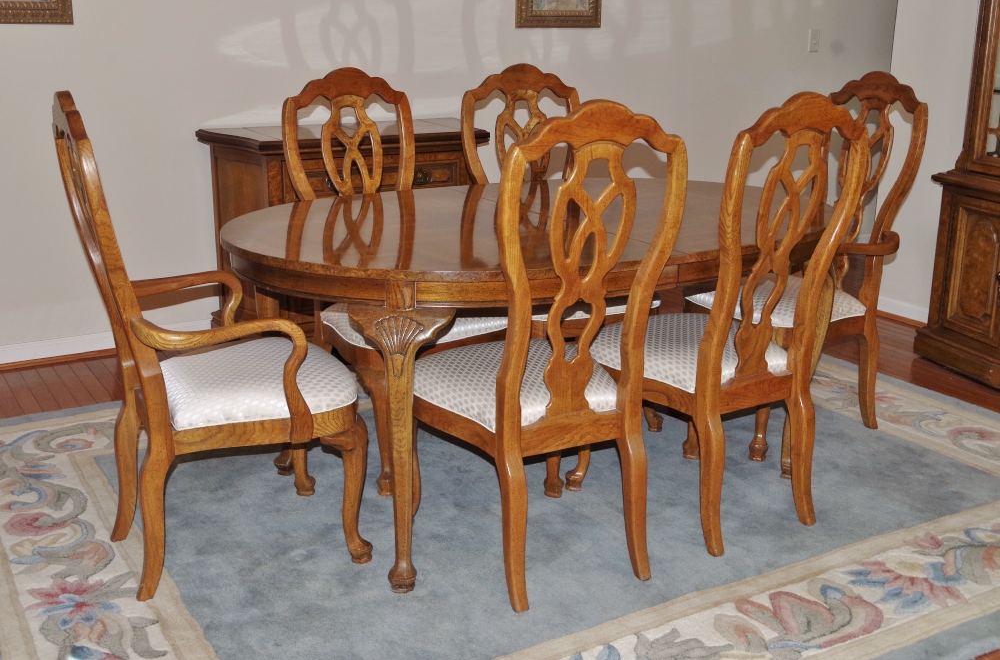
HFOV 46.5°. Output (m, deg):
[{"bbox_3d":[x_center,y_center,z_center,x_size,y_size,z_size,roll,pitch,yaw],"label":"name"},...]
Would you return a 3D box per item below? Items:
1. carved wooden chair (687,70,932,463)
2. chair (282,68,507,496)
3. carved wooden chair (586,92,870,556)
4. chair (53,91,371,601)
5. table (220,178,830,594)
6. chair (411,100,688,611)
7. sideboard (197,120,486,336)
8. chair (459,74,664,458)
[{"bbox_3d":[0.914,-0.234,3.606,0.614,1.108,0.554,-8,18,-27],"label":"carved wooden chair"},{"bbox_3d":[-0.290,-0.178,3.360,0.499,1.109,0.592,-10,19,-34],"label":"chair"},{"bbox_3d":[0.539,-0.064,2.981,0.499,1.109,0.592,-9,18,-32],"label":"carved wooden chair"},{"bbox_3d":[-0.664,0.001,2.705,0.614,1.108,0.554,-8,17,-27],"label":"chair"},{"bbox_3d":[0.118,0.057,3.198,1.726,0.752,1.129,-8,18,-29],"label":"table"},{"bbox_3d":[0.079,0.006,2.713,0.499,1.109,0.592,-7,17,-26],"label":"chair"},{"bbox_3d":[-0.540,-0.362,4.535,1.104,0.830,0.492,-9,18,-30],"label":"sideboard"},{"bbox_3d":[0.188,-0.259,3.670,0.499,1.109,0.592,-7,17,-25],"label":"chair"}]

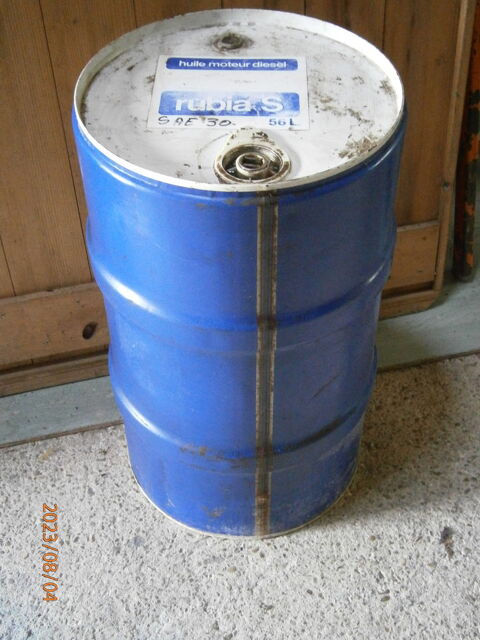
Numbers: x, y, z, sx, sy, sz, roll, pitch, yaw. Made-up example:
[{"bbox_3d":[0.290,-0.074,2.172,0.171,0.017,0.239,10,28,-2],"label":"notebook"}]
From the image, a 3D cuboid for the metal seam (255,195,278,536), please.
[{"bbox_3d":[0.032,0.101,1.087,0.021,0.638,0.016,-6,45,-5],"label":"metal seam"}]

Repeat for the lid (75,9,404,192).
[{"bbox_3d":[0.000,-0.256,0.991,0.372,0.024,0.372,-1,45,1],"label":"lid"}]

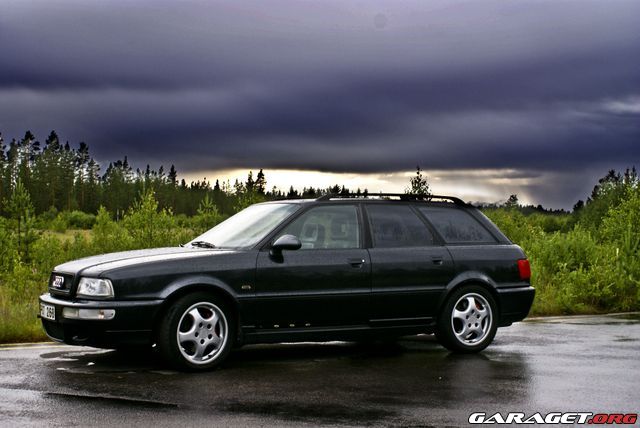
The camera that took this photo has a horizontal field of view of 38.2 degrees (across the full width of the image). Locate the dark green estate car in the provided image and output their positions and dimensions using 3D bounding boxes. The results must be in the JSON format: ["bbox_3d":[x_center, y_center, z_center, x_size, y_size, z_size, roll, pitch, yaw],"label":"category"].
[{"bbox_3d":[-0.167,0.538,8.368,4.500,1.400,1.740,1,-1,-30],"label":"dark green estate car"}]

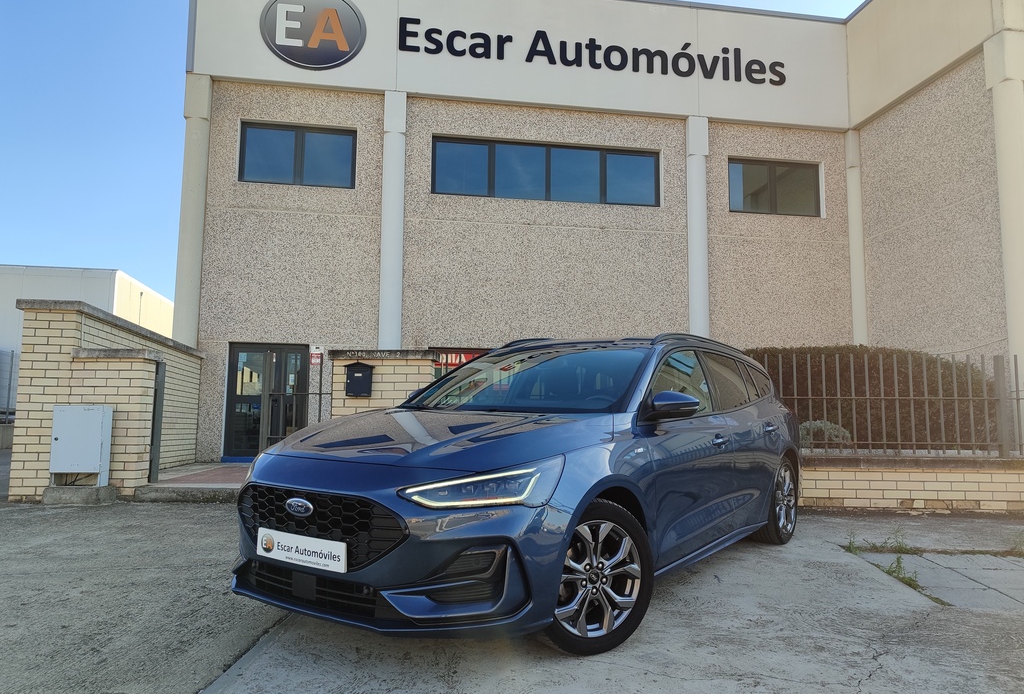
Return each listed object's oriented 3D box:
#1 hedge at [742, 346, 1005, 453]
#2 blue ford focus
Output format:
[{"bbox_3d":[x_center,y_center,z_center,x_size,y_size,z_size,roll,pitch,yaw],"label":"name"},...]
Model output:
[{"bbox_3d":[4.244,0.634,8.984,3.150,1.330,1.100,0,-6,7],"label":"hedge"},{"bbox_3d":[0.527,0.633,4.728,1.870,1.470,4.680,-2,-4,36],"label":"blue ford focus"}]

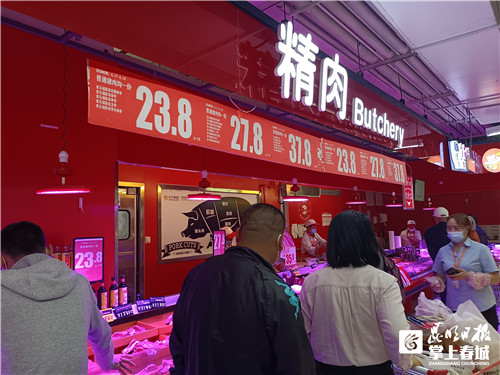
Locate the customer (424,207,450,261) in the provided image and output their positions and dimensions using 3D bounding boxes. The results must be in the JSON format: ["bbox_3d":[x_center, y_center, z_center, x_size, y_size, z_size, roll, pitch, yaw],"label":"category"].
[{"bbox_3d":[2.545,1.117,4.700,0.500,1.700,0.340,-1,-5,-8],"label":"customer"}]

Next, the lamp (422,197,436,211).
[{"bbox_3d":[3.788,0.343,7.600,0.290,0.270,0.290,-6,-7,41],"label":"lamp"}]

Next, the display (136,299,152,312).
[{"bbox_3d":[-0.784,0.880,2.687,0.015,0.080,0.100,-28,-21,36],"label":"display"}]

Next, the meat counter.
[{"bbox_3d":[1.737,1.529,5.016,1.150,0.980,5.400,-6,-7,41],"label":"meat counter"}]

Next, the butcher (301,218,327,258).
[{"bbox_3d":[0.965,1.284,5.400,0.420,1.580,0.520,-6,-7,41],"label":"butcher"}]

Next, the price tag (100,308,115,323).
[{"bbox_3d":[-0.957,0.857,2.414,0.015,0.083,0.090,-28,-21,36],"label":"price tag"}]

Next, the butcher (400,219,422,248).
[{"bbox_3d":[3.577,1.481,7.900,0.480,1.540,0.360,-4,-6,26],"label":"butcher"}]

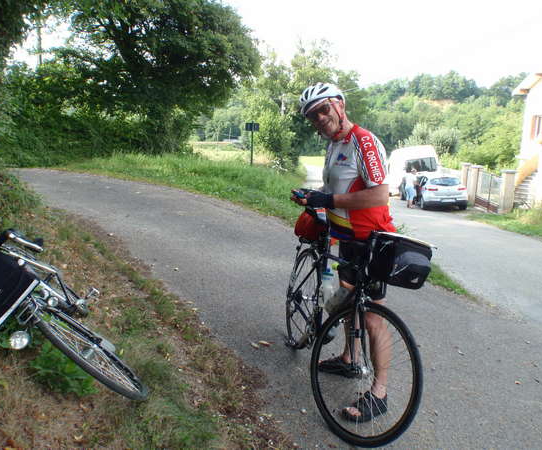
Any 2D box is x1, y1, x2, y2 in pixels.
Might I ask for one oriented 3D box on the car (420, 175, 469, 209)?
[{"bbox_3d":[7.830,-1.650,22.900,1.800,1.450,4.550,2,7,9],"label":"car"}]

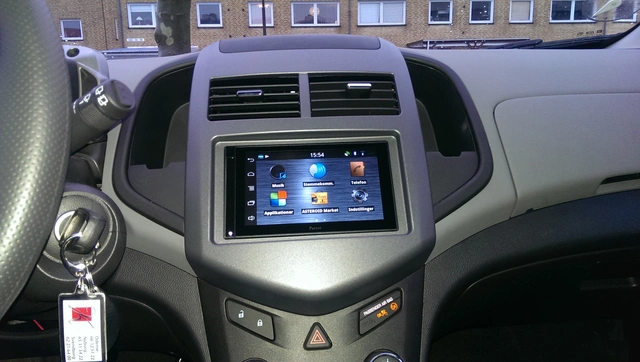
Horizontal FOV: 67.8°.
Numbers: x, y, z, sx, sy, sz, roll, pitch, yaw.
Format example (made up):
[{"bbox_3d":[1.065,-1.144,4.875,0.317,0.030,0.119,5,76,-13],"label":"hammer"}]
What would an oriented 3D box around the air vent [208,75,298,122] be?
[{"bbox_3d":[-0.071,-0.087,0.527,0.099,0.055,0.030,-2,-23,-4],"label":"air vent"}]

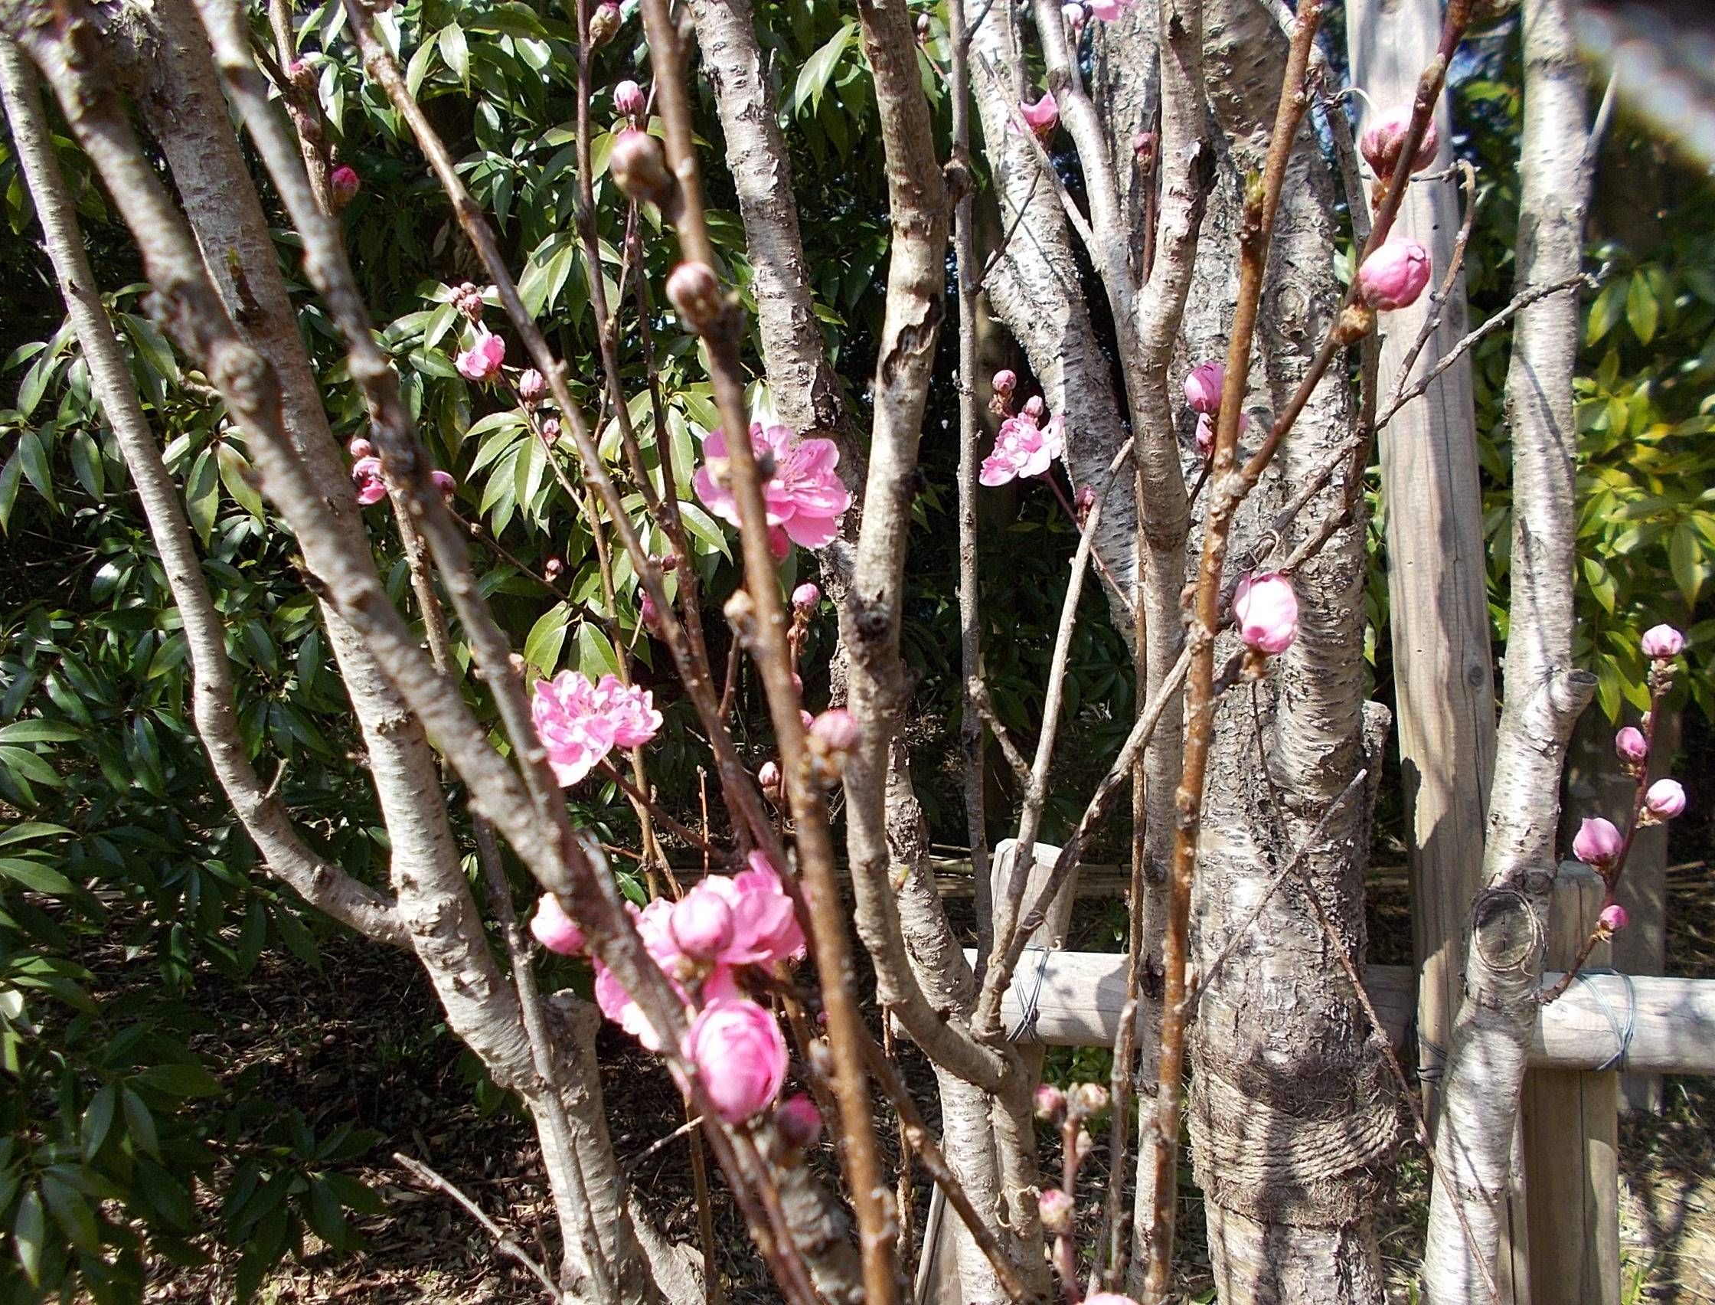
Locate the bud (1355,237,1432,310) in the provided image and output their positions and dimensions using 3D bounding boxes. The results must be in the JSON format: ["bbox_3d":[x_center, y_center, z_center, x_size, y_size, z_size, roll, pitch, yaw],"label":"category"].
[{"bbox_3d":[0.133,-0.094,0.325,0.020,0.017,0.017,-43,0,12],"label":"bud"}]

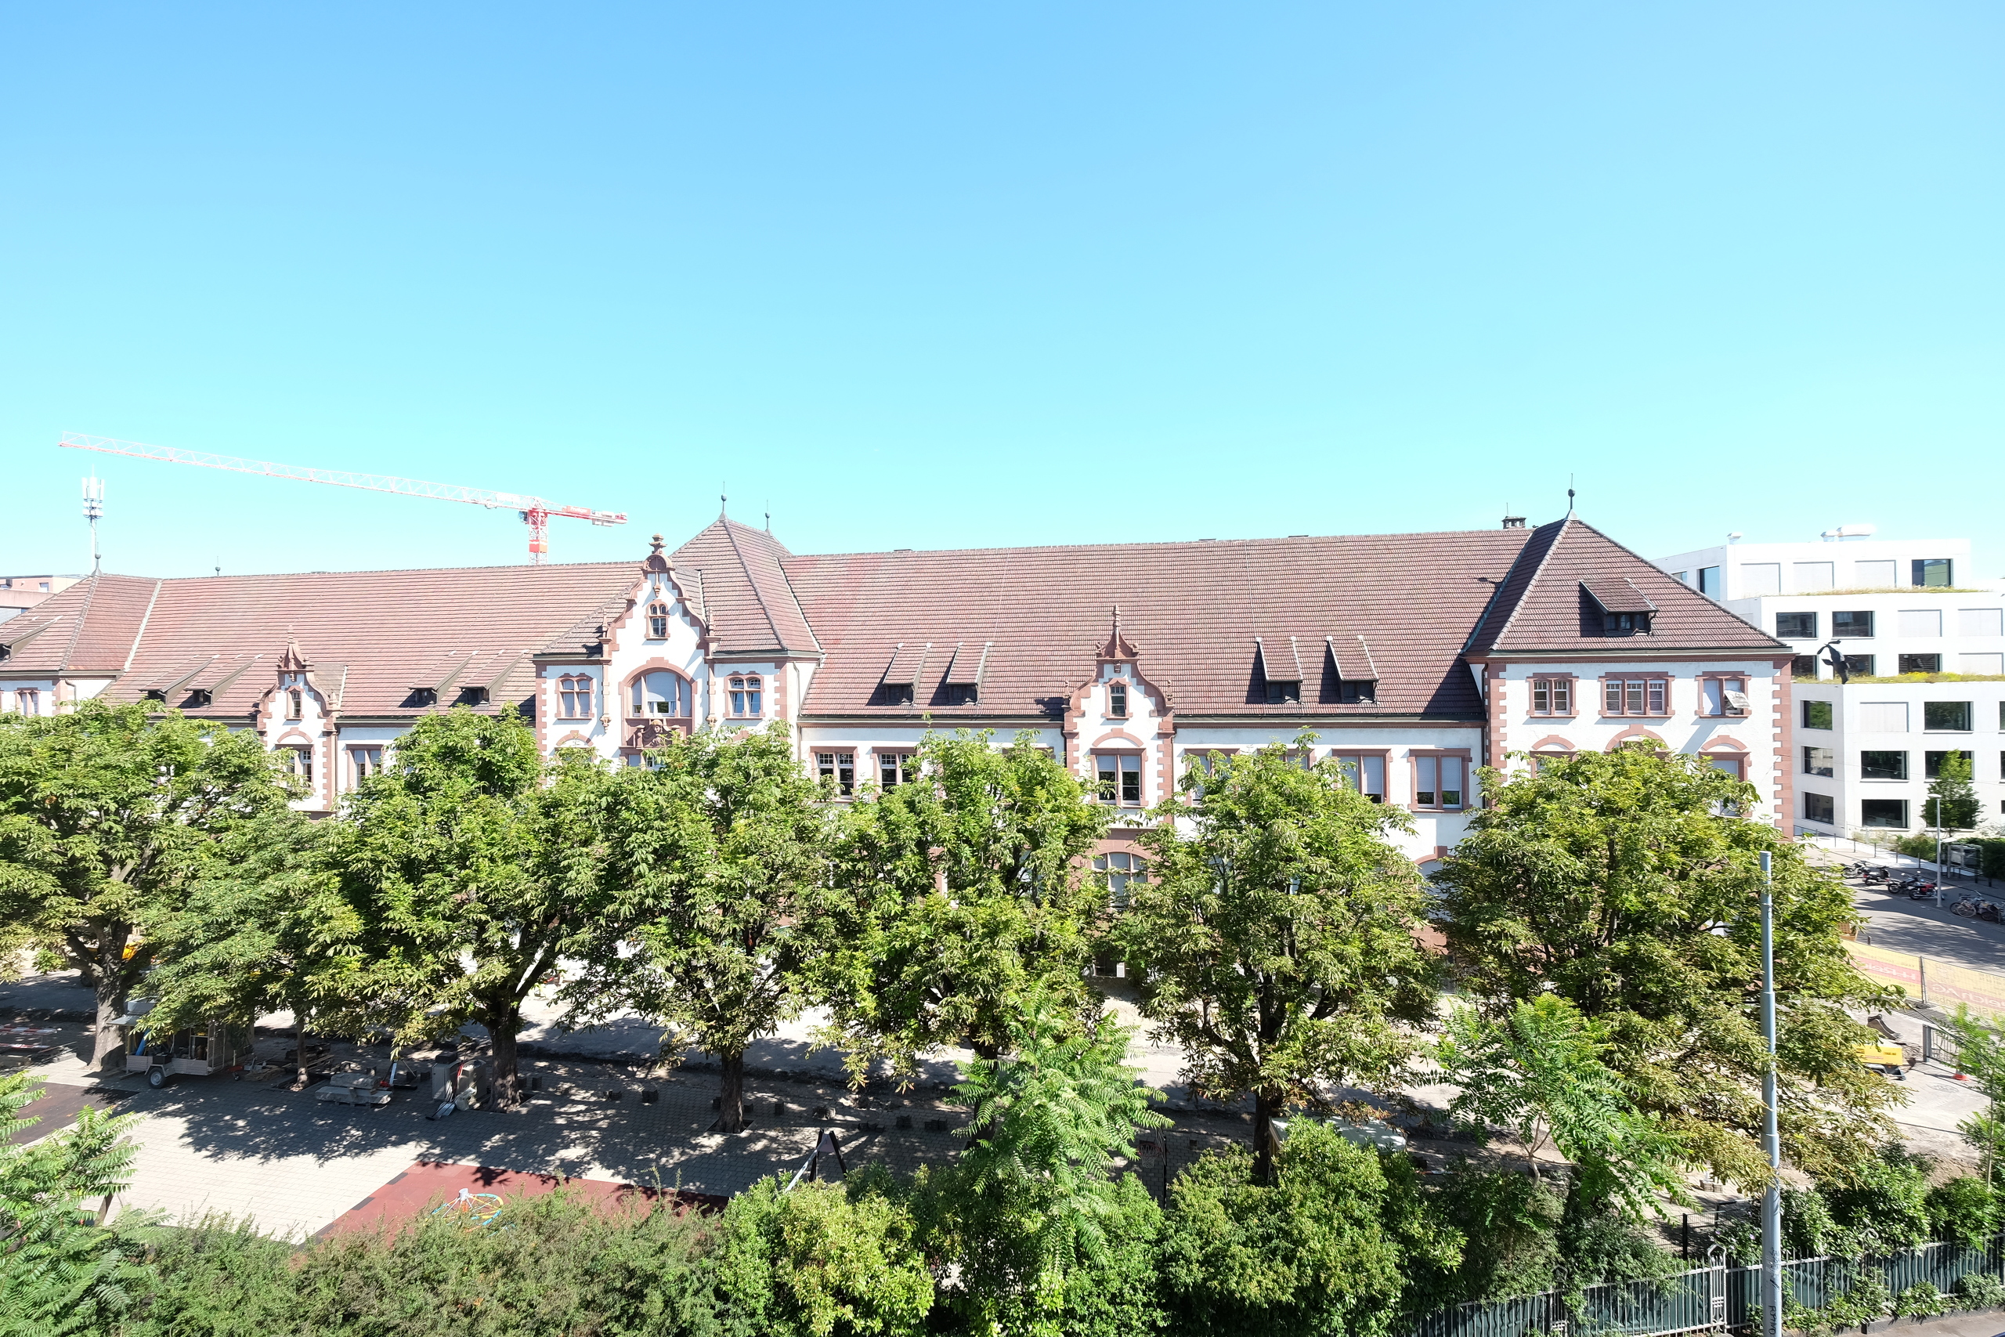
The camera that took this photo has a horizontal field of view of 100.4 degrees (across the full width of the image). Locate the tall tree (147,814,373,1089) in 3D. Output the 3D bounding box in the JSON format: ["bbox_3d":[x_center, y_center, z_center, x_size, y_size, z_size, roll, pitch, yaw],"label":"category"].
[{"bbox_3d":[-22.701,8.723,25.719,5.323,8.701,5.168,-1,0,10],"label":"tall tree"}]

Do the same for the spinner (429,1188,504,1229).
[{"bbox_3d":[-12.301,12.374,19.058,1.600,1.100,1.600,-1,0,10],"label":"spinner"}]

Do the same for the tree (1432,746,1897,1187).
[{"bbox_3d":[14.215,7.213,18.792,8.322,10.940,8.080,-1,0,10],"label":"tree"}]

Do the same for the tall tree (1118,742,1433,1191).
[{"bbox_3d":[6.484,7.219,20.486,7.712,11.094,7.487,-1,0,10],"label":"tall tree"}]

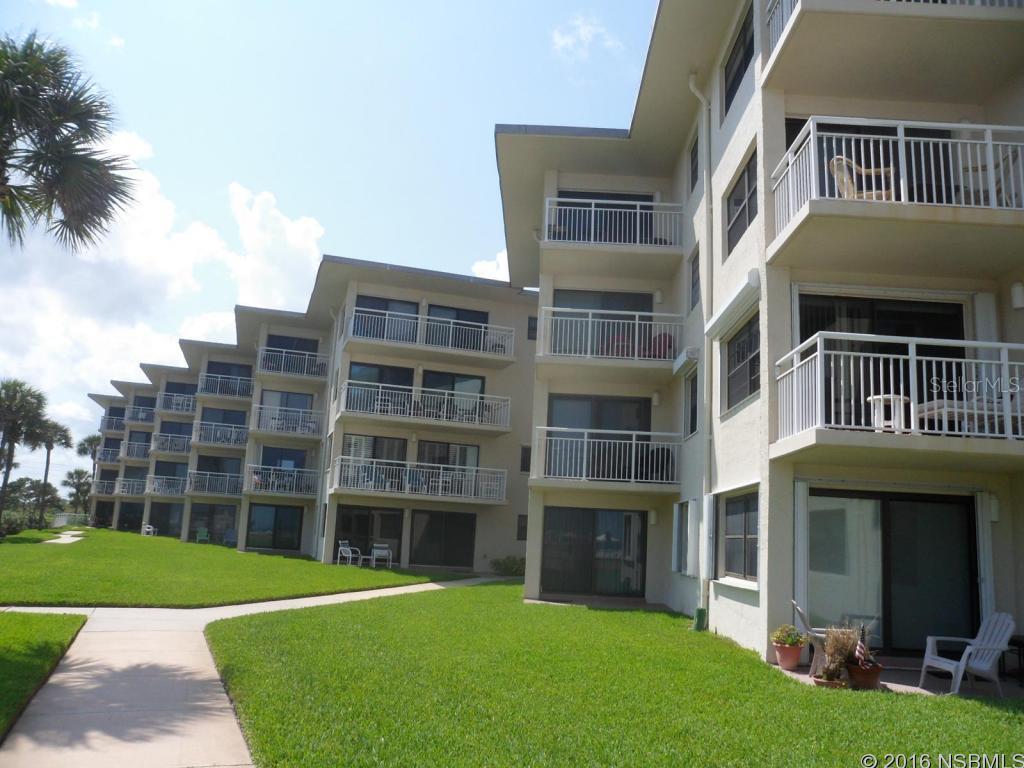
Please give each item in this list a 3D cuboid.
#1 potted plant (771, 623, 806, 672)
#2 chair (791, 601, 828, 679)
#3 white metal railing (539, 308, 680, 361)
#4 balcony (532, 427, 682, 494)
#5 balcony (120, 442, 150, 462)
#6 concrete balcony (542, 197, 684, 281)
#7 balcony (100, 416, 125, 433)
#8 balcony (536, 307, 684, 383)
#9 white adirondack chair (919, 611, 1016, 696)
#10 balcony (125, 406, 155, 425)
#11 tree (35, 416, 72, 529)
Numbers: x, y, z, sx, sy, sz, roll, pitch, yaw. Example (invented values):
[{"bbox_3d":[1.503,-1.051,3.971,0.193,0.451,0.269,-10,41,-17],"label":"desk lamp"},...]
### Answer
[{"bbox_3d":[3.328,3.166,9.337,0.433,0.525,0.433,2,-11,2],"label":"potted plant"},{"bbox_3d":[3.733,2.978,9.017,0.814,0.855,0.721,0,-11,16],"label":"chair"},{"bbox_3d":[2.263,-1.006,18.114,3.234,1.123,1.288,2,-11,2],"label":"white metal railing"},{"bbox_3d":[2.016,1.769,17.154,3.150,1.270,1.800,3,-12,2],"label":"balcony"},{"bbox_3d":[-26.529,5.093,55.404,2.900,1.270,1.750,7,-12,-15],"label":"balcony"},{"bbox_3d":[2.362,-3.535,18.723,3.296,1.318,1.772,2,-11,2],"label":"concrete balcony"},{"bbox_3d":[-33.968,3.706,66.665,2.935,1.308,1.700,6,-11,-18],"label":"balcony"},{"bbox_3d":[2.171,-0.830,17.687,3.150,1.270,1.800,3,-12,2],"label":"balcony"},{"bbox_3d":[4.736,2.784,8.055,0.760,0.860,0.700,5,-12,-7],"label":"white adirondack chair"},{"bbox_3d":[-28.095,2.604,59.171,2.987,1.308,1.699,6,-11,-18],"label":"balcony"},{"bbox_3d":[-34.005,6.502,56.251,3.327,7.839,3.327,3,-11,0],"label":"tree"}]

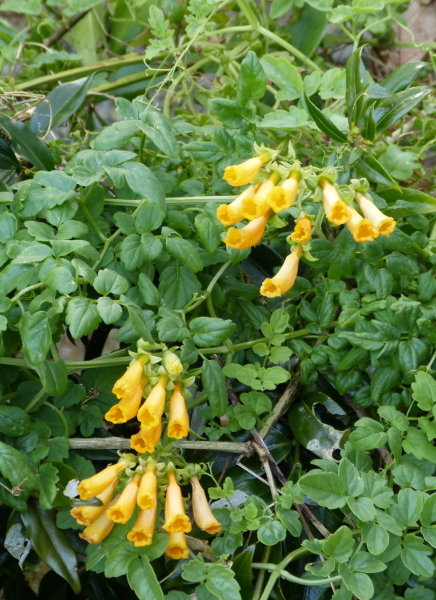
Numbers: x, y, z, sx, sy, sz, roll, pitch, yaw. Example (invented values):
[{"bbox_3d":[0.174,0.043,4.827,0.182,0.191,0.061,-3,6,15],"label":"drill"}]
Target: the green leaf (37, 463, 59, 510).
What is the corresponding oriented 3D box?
[{"bbox_3d":[-0.093,0.102,2.380,0.013,0.027,0.006,-6,-22,13],"label":"green leaf"}]

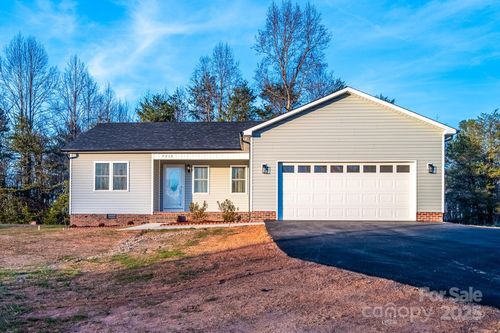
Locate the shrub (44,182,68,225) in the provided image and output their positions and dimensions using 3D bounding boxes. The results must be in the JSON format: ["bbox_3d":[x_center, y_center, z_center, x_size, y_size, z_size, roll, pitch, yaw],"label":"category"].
[{"bbox_3d":[-10.426,1.945,18.000,1.400,2.400,1.400,0,-1,3],"label":"shrub"}]

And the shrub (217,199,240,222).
[{"bbox_3d":[-0.897,1.835,13.900,0.950,0.980,0.900,0,-1,3],"label":"shrub"}]

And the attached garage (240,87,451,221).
[{"bbox_3d":[3.710,-0.330,15.350,7.500,4.800,7.300,0,-1,3],"label":"attached garage"}]

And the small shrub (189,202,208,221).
[{"bbox_3d":[-2.182,1.875,14.200,0.830,0.860,0.800,0,-1,3],"label":"small shrub"}]

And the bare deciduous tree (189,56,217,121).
[{"bbox_3d":[-4.500,-3.700,32.000,3.100,13.600,3.000,0,-1,3],"label":"bare deciduous tree"}]

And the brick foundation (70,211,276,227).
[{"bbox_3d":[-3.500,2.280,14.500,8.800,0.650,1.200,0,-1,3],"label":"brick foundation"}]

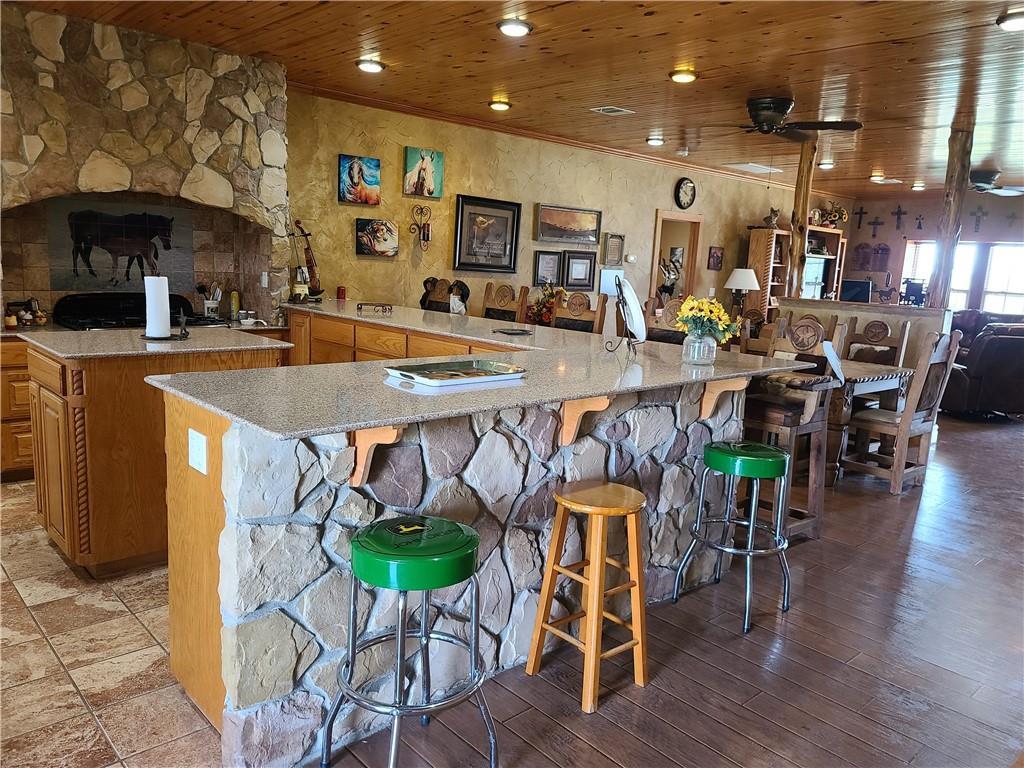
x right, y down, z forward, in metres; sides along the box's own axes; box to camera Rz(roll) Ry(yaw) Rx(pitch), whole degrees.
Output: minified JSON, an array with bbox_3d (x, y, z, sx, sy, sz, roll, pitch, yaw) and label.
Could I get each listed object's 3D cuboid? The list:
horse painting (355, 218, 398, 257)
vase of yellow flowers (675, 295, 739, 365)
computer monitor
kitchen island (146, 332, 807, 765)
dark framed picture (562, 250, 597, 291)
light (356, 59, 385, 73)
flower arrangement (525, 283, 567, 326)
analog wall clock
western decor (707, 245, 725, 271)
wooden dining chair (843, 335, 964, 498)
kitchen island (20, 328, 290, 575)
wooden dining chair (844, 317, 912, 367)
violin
[{"bbox_3d":[-1.185,-1.286,6.513,0.425,0.300,0.035,-6,13,-43],"label":"horse painting"},{"bbox_3d":[0.928,-0.260,3.530,0.290,0.330,0.280,-6,13,-43],"label":"vase of yellow flowers"},{"bbox_3d":[5.873,-1.560,12.606,0.100,0.400,0.540,-6,13,-43],"label":"computer monitor"},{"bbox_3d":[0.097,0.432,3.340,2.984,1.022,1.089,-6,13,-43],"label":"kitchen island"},{"bbox_3d":[0.764,-1.290,8.472,0.540,0.450,0.040,-6,14,-43],"label":"dark framed picture"},{"bbox_3d":[-0.962,-2.166,5.028,0.200,0.040,0.200,3,10,-1],"label":"light"},{"bbox_3d":[0.362,-0.871,8.000,0.440,0.450,0.380,-6,13,-43],"label":"flower arrangement"},{"bbox_3d":[2.226,-2.446,9.472,0.385,0.385,0.055,-6,13,-43],"label":"analog wall clock"},{"bbox_3d":[3.065,-1.890,11.171,0.380,0.336,0.033,-5,12,-41],"label":"western decor"},{"bbox_3d":[2.781,0.166,5.319,0.500,1.145,0.540,-6,13,-43],"label":"wooden dining chair"},{"bbox_3d":[-1.771,0.285,3.751,1.017,1.003,0.883,-6,13,-43],"label":"kitchen island"},{"bbox_3d":[2.993,0.020,6.352,0.600,1.140,0.500,-6,14,-43],"label":"wooden dining chair"},{"bbox_3d":[-1.628,-1.021,5.916,0.100,0.590,0.205,-14,14,-13],"label":"violin"}]

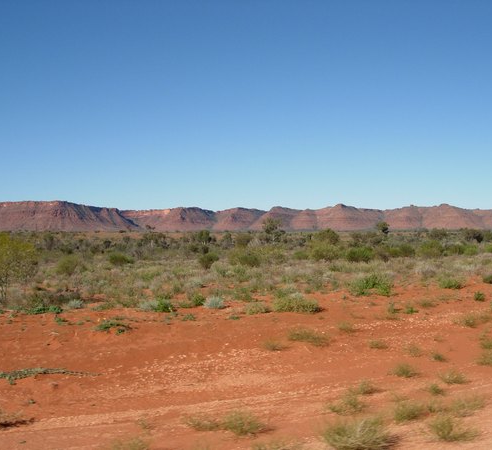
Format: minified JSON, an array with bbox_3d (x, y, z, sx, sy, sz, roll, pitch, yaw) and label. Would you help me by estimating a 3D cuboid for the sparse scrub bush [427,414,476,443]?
[{"bbox_3d":[1.872,1.854,6.009,0.435,0.210,0.370,0,-1,17],"label":"sparse scrub bush"}]

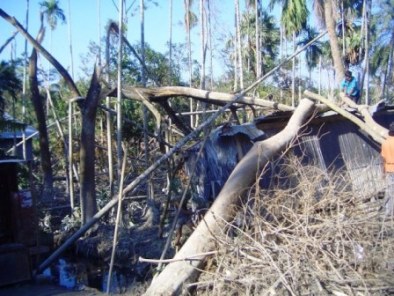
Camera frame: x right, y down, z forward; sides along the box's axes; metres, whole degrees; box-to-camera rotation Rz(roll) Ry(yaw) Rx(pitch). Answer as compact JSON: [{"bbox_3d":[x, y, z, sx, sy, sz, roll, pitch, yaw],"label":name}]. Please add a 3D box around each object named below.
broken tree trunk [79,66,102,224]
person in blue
[{"bbox_3d":[-2.038,-0.048,8.500,0.450,3.050,0.420,0,2,0],"label":"broken tree trunk"},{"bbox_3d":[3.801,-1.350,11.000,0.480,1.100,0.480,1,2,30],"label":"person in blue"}]

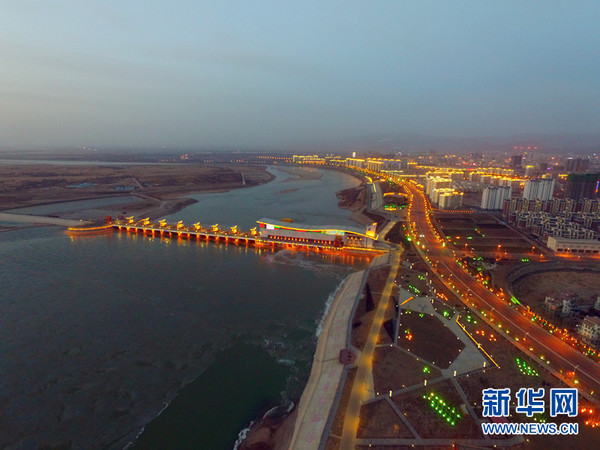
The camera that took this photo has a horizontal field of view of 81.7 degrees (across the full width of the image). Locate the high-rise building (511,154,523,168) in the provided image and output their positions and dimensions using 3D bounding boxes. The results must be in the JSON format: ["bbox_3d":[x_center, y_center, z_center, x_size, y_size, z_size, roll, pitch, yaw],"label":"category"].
[{"bbox_3d":[1327.980,-382.210,2122.380,50.000,84.000,30.000,3,13,13],"label":"high-rise building"}]

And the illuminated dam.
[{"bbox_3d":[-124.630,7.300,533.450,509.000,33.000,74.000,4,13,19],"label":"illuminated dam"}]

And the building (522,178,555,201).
[{"bbox_3d":[557.080,-74.030,812.500,56.000,54.000,16.000,2,13,10],"label":"building"}]

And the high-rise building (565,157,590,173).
[{"bbox_3d":[1385.140,-292.020,1728.080,100.000,80.000,28.000,3,13,15],"label":"high-rise building"}]

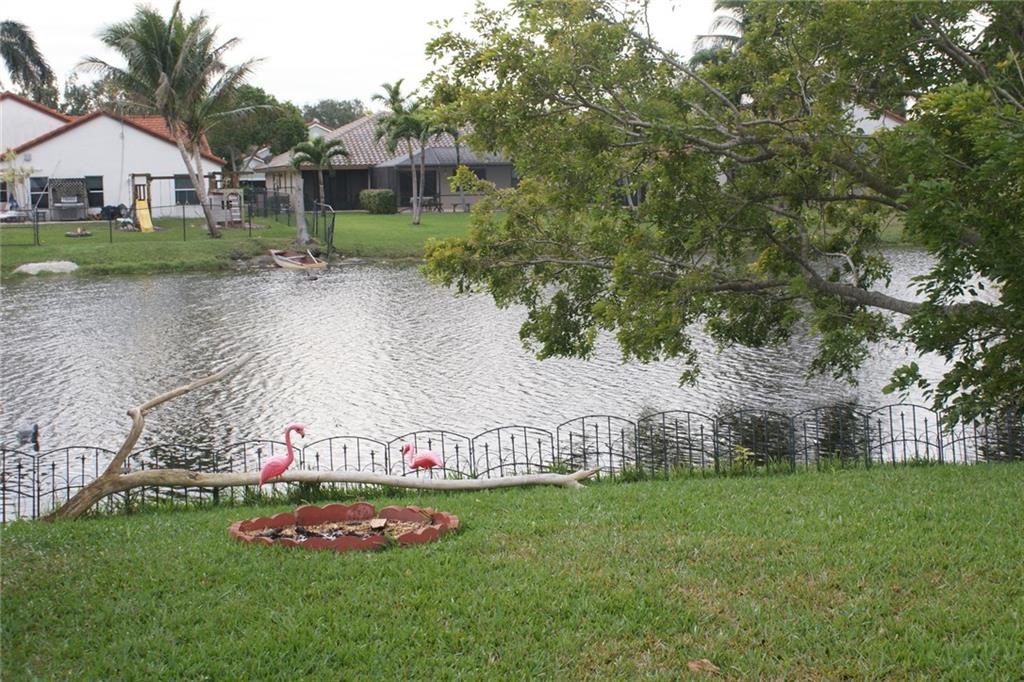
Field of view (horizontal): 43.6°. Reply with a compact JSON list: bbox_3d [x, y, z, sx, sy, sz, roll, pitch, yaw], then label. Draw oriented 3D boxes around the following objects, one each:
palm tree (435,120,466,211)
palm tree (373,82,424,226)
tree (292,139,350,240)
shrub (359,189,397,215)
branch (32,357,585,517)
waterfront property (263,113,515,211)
[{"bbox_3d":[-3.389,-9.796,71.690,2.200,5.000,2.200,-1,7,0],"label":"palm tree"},{"bbox_3d":[-5.239,-8.716,59.088,2.500,6.650,2.500,-1,7,0],"label":"palm tree"},{"bbox_3d":[-7.556,-5.947,49.743,2.300,4.150,2.200,-1,7,0],"label":"tree"},{"bbox_3d":[-7.423,-7.717,70.410,2.100,1.450,1.800,-4,8,-22],"label":"shrub"},{"bbox_3d":[-1.528,0.714,10.623,4.550,1.300,0.900,-2,7,-9],"label":"branch"},{"bbox_3d":[-7.259,-11.609,82.093,15.500,6.100,13.500,-4,8,-22],"label":"waterfront property"}]

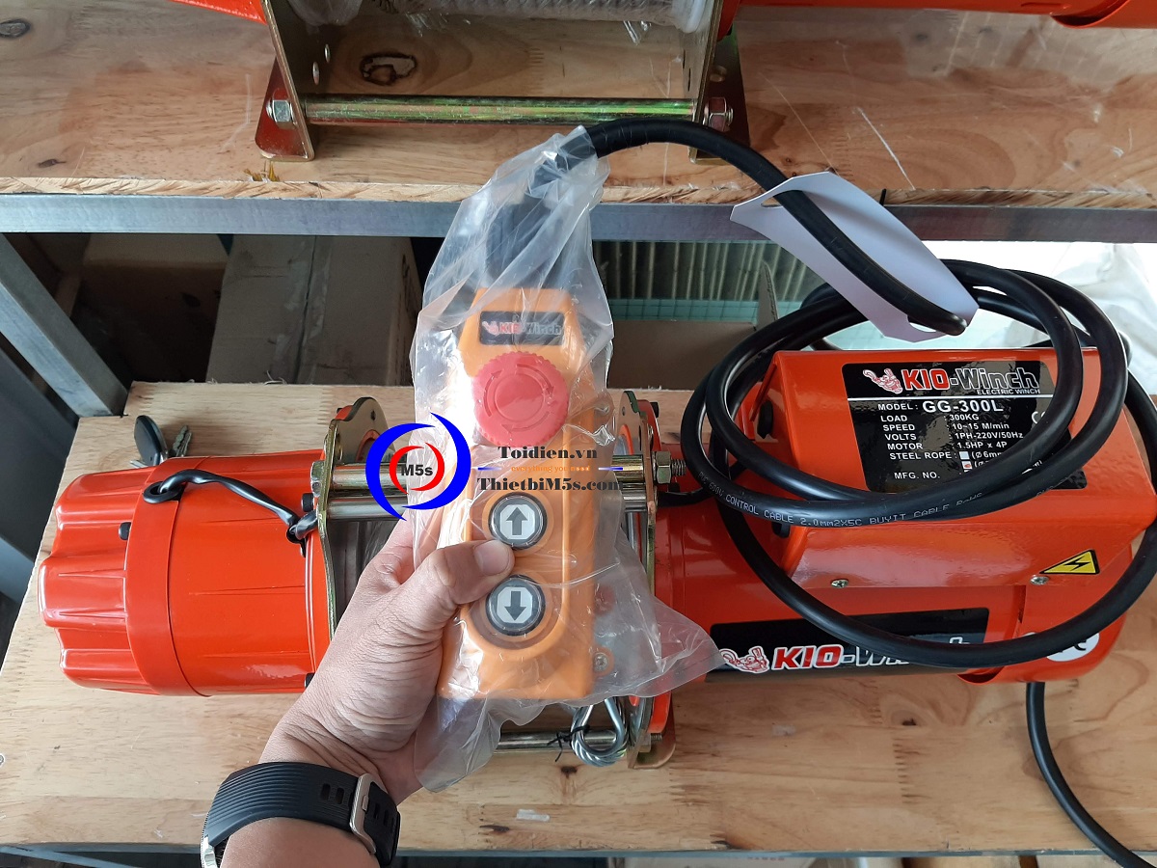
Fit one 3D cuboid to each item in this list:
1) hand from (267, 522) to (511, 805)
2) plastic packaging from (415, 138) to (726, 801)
[{"bbox_3d":[-0.075,0.099,0.408,0.100,0.100,0.140,23,70,10],"label":"hand"},{"bbox_3d":[-0.006,-0.002,0.390,0.132,0.085,0.285,2,77,-1],"label":"plastic packaging"}]

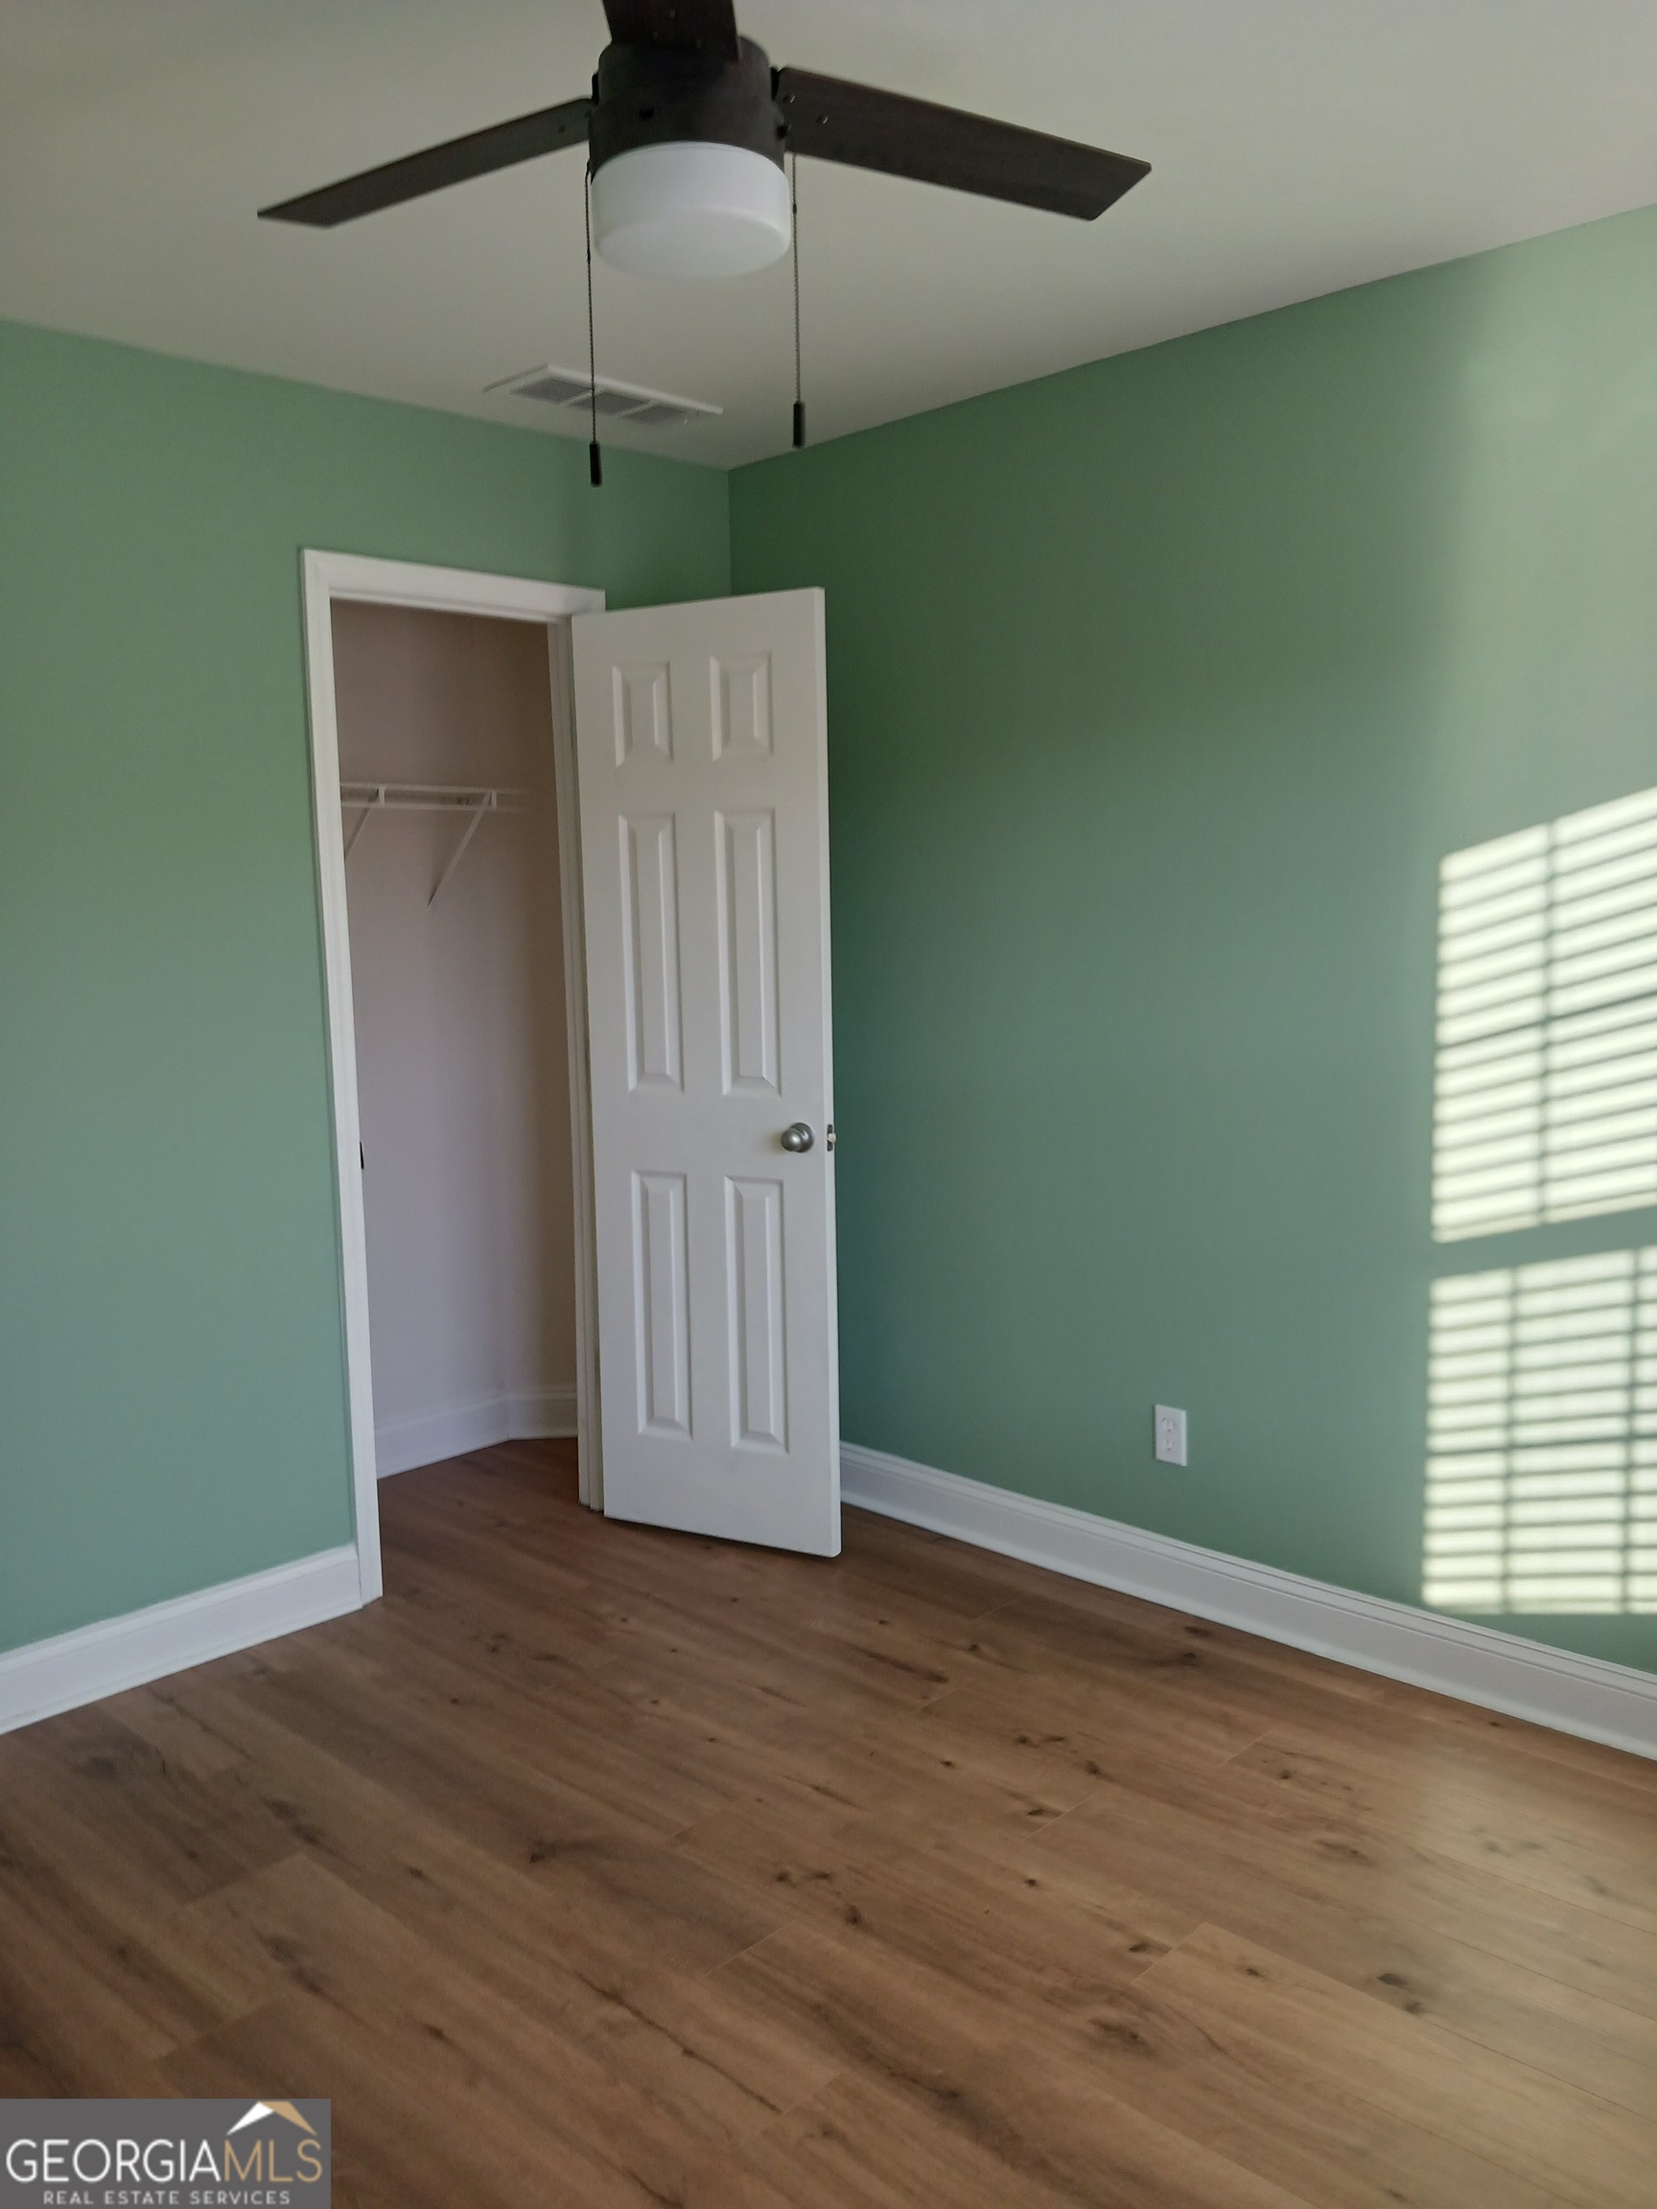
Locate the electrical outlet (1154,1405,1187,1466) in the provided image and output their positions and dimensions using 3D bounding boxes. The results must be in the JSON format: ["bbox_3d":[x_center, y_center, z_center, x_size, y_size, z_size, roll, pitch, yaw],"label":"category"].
[{"bbox_3d":[0.684,0.659,3.431,0.010,0.114,0.071,-8,9,-44],"label":"electrical outlet"}]

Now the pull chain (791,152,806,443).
[{"bbox_3d":[-0.032,-0.804,1.717,0.012,0.292,0.012,-1,7,0],"label":"pull chain"}]

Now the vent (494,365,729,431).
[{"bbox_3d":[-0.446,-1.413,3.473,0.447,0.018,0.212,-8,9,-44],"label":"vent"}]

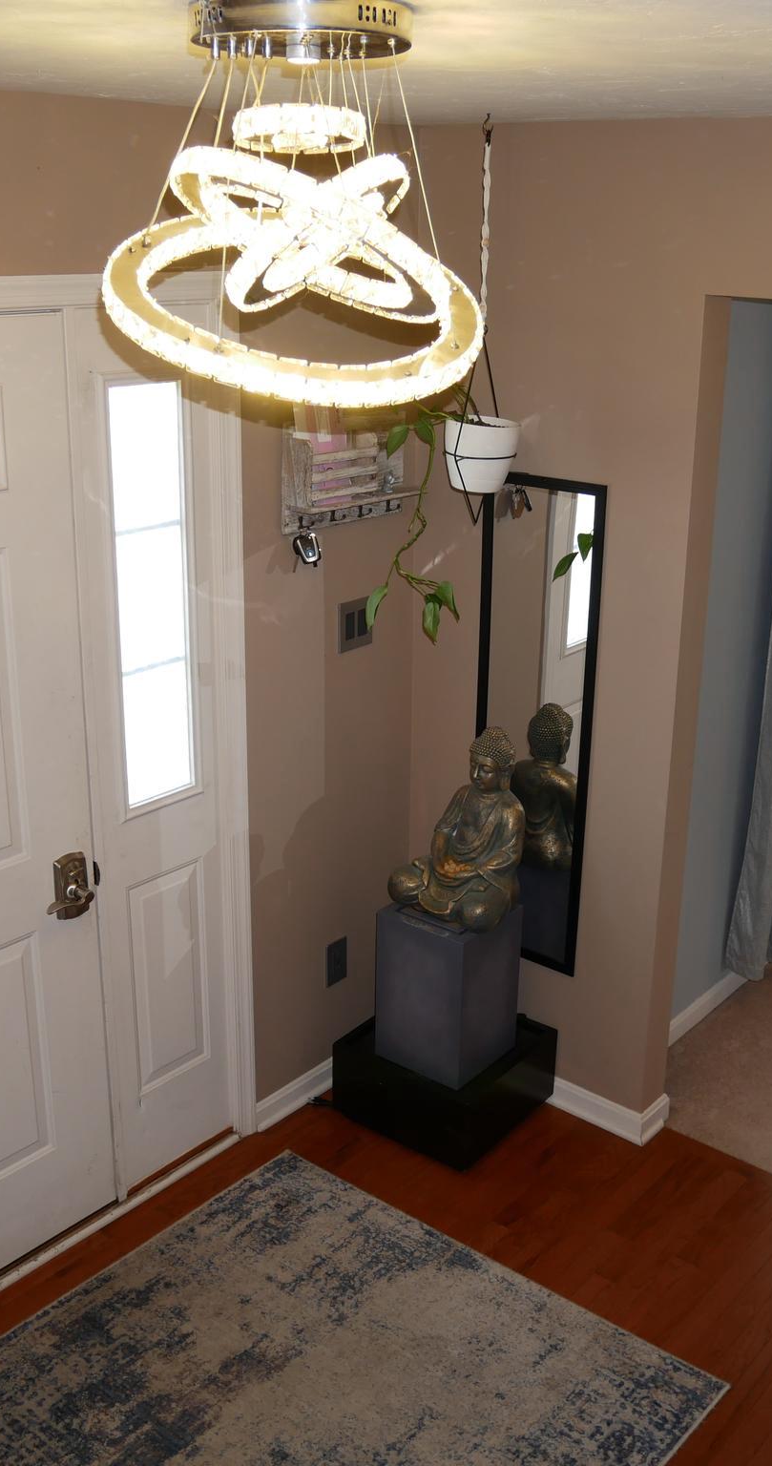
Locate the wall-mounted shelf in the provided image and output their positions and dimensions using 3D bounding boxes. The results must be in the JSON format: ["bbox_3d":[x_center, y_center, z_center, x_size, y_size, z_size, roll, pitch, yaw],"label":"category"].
[{"bbox_3d":[-0.056,-0.612,3.196,0.110,0.250,0.440,16,25,37],"label":"wall-mounted shelf"}]

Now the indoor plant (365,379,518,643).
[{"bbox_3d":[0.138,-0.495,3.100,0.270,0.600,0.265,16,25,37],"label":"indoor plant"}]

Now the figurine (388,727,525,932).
[{"bbox_3d":[0.193,0.231,3.379,0.290,0.490,0.225,15,24,36],"label":"figurine"}]

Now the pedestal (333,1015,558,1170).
[{"bbox_3d":[0.160,0.910,3.646,0.432,0.202,0.425,15,24,36],"label":"pedestal"}]

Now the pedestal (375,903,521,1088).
[{"bbox_3d":[0.164,0.655,3.547,0.267,0.425,0.265,15,24,36],"label":"pedestal"}]

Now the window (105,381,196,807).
[{"bbox_3d":[-0.496,-0.281,2.870,0.050,0.910,0.205,16,25,37],"label":"window"}]

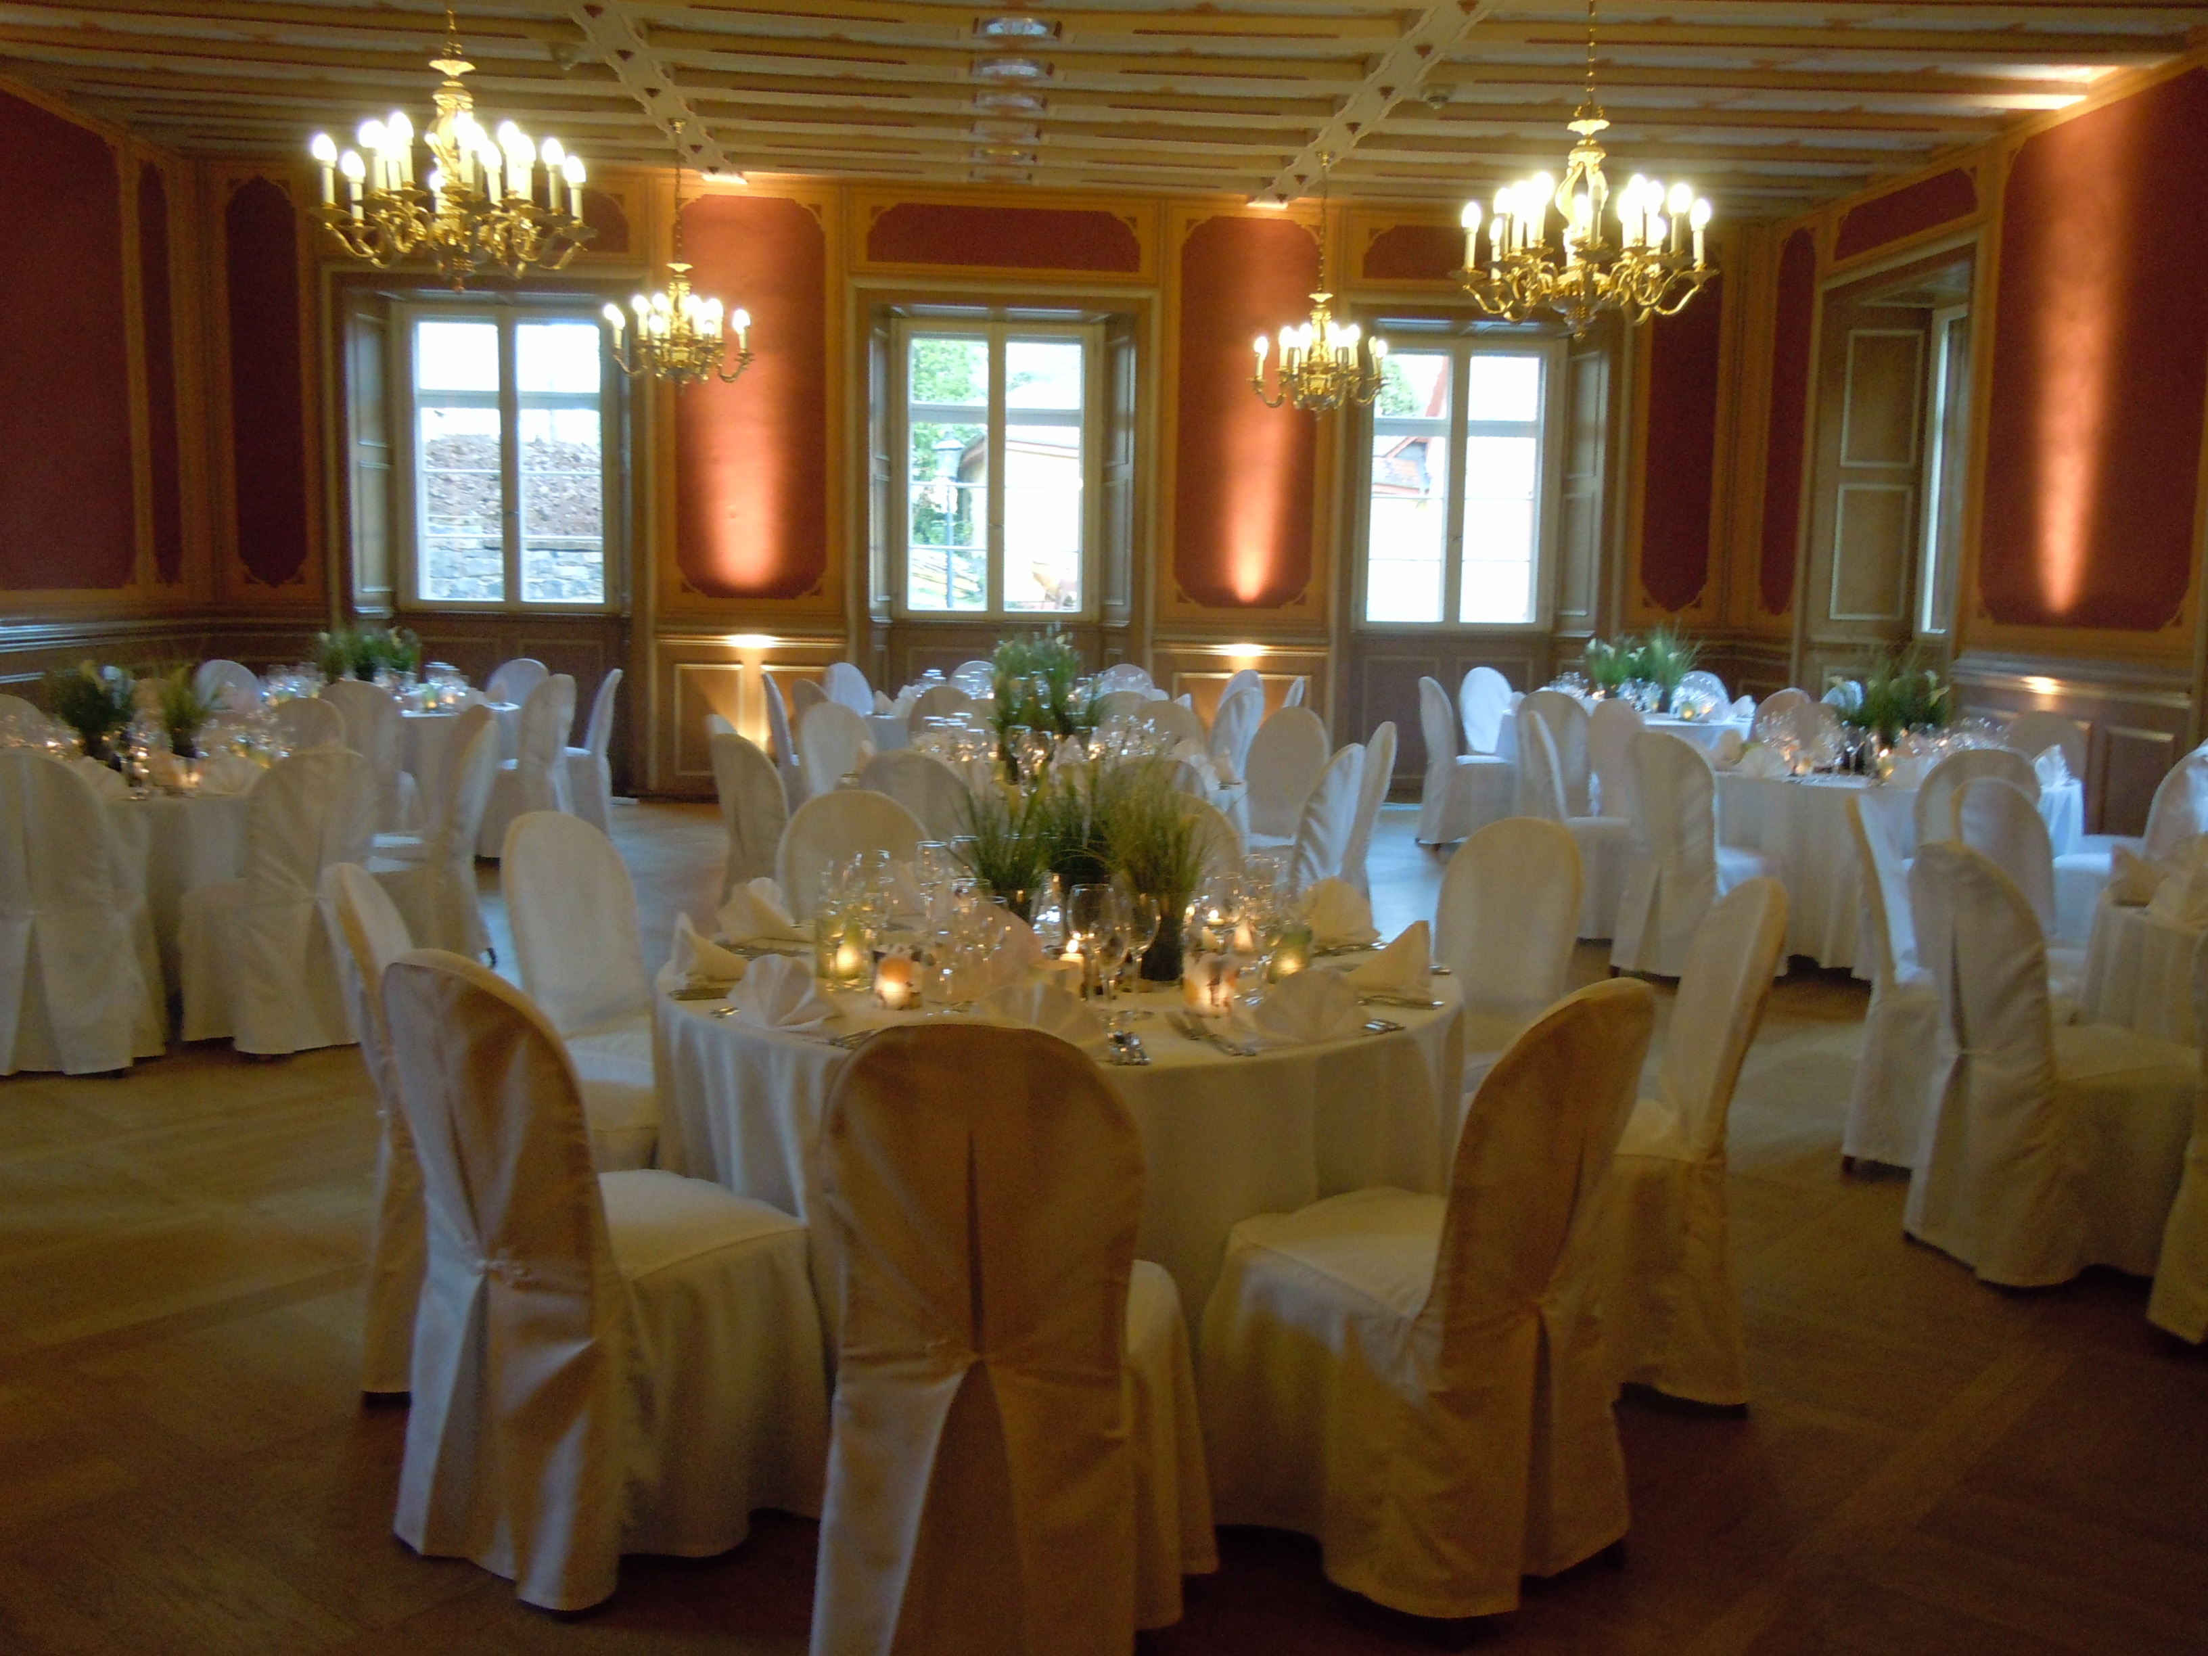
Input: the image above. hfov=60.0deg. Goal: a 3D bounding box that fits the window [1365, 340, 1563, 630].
[{"bbox_3d":[2.509,-2.443,13.528,1.370,2.030,0.122,0,7,-5],"label":"window"}]

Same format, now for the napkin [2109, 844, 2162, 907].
[{"bbox_3d":[2.603,0.125,4.798,0.125,0.125,0.180,4,8,22],"label":"napkin"}]

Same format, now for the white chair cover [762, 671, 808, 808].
[{"bbox_3d":[-1.655,-0.395,10.935,0.570,0.965,0.480,-2,8,-20],"label":"white chair cover"}]

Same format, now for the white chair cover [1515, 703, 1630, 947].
[{"bbox_3d":[2.189,-0.031,8.586,0.570,0.965,0.480,2,7,7],"label":"white chair cover"}]

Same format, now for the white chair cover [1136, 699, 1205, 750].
[{"bbox_3d":[0.205,-0.066,8.646,0.450,0.970,0.570,3,8,18],"label":"white chair cover"}]

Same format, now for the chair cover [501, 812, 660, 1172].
[{"bbox_3d":[-0.973,0.457,4.049,0.540,0.949,0.420,5,8,30],"label":"chair cover"}]

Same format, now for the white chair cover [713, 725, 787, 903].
[{"bbox_3d":[-1.078,0.134,6.915,0.553,0.964,0.431,-5,9,-40],"label":"white chair cover"}]

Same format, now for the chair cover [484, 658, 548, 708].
[{"bbox_3d":[-3.509,-0.494,11.117,0.420,0.949,0.540,3,8,18],"label":"chair cover"}]

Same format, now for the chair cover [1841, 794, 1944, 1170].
[{"bbox_3d":[2.290,0.416,5.164,0.560,0.965,0.455,6,9,31],"label":"chair cover"}]

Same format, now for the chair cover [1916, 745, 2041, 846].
[{"bbox_3d":[3.240,0.159,7.264,0.450,0.970,0.540,3,8,14],"label":"chair cover"}]

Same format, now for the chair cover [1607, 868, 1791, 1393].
[{"bbox_3d":[0.954,0.578,3.688,0.553,0.964,0.431,2,7,5],"label":"chair cover"}]

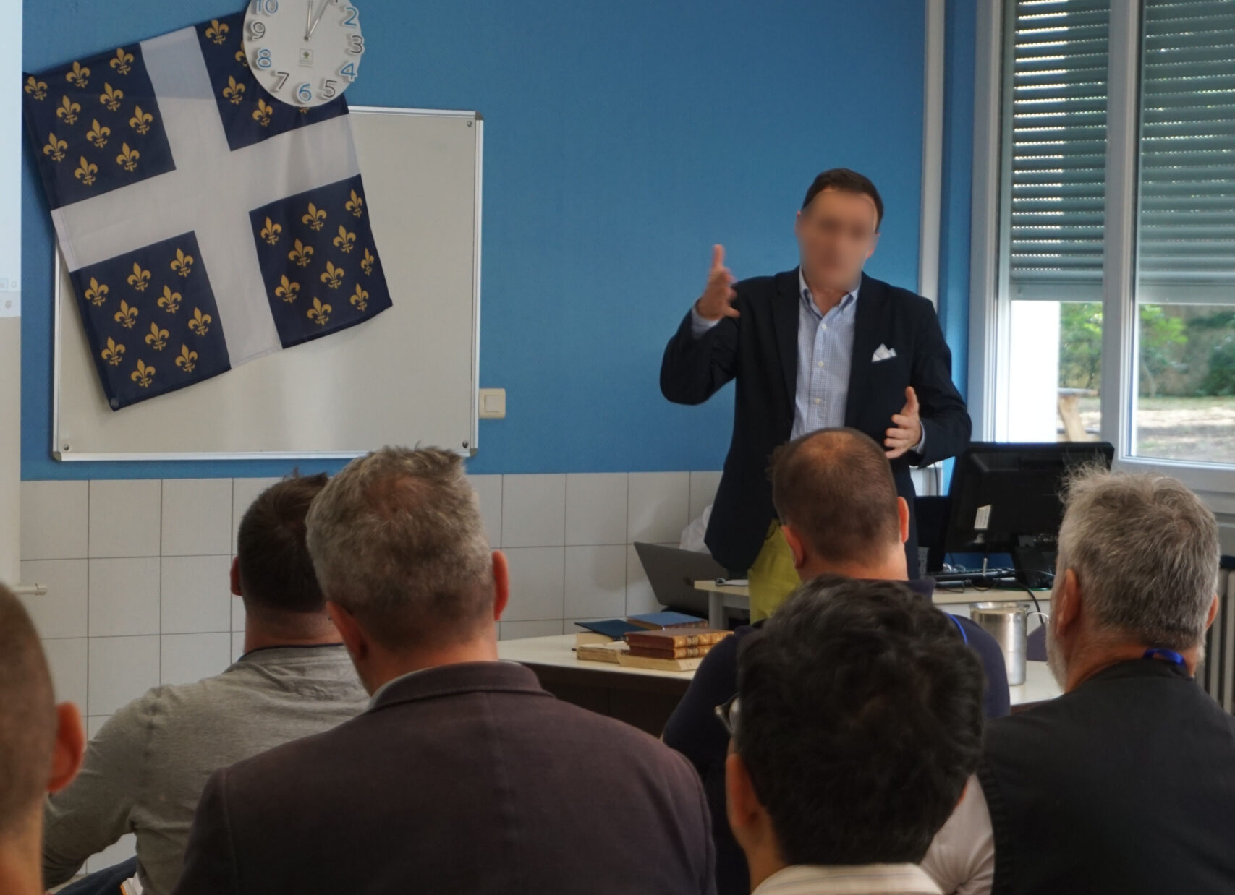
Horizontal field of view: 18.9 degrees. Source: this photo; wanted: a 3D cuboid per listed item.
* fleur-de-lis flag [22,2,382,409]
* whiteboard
[{"bbox_3d":[-1.021,-0.648,9.458,0.830,0.860,0.050,-21,14,-29],"label":"fleur-de-lis flag"},{"bbox_3d":[-0.887,-0.428,9.575,1.210,0.910,0.025,-1,3,-32],"label":"whiteboard"}]

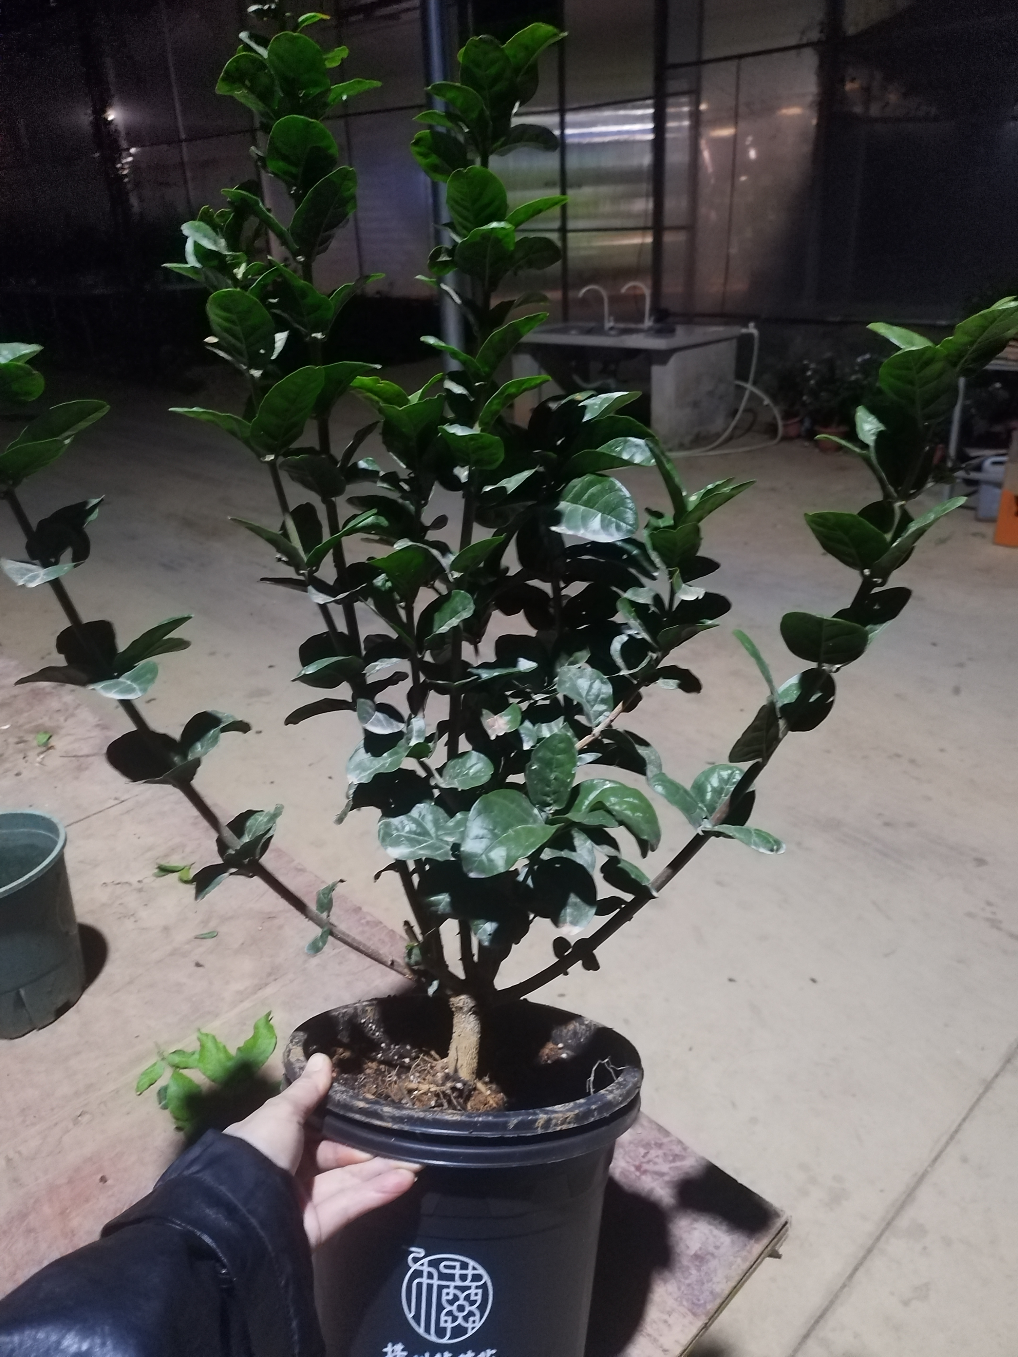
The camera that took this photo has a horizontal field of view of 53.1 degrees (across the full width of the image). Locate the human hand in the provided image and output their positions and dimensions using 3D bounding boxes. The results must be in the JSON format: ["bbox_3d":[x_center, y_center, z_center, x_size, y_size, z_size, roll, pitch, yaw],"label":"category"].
[{"bbox_3d":[-0.122,0.307,0.665,0.125,0.112,0.085,-3,18,-32],"label":"human hand"}]

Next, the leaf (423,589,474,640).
[{"bbox_3d":[-0.037,-0.040,0.630,0.027,0.044,0.014,48,7,30],"label":"leaf"}]

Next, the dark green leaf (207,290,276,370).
[{"bbox_3d":[-0.169,-0.221,0.650,0.042,0.056,0.014,-25,9,-3],"label":"dark green leaf"}]

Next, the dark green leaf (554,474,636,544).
[{"bbox_3d":[0.053,-0.104,0.630,0.054,0.014,0.042,15,59,9],"label":"dark green leaf"}]

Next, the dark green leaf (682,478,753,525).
[{"bbox_3d":[0.139,-0.118,0.680,0.053,0.027,0.011,-28,60,12],"label":"dark green leaf"}]

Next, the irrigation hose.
[{"bbox_3d":[1.546,-2.044,7.160,0.980,0.780,0.420,-24,32,-39],"label":"irrigation hose"}]

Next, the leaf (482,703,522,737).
[{"bbox_3d":[-0.004,0.028,0.670,0.032,0.026,0.016,-6,6,0],"label":"leaf"}]

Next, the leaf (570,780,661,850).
[{"bbox_3d":[0.063,0.081,0.600,0.056,0.022,0.032,21,37,15],"label":"leaf"}]

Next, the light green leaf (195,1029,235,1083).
[{"bbox_3d":[-0.332,0.428,1.155,0.042,0.028,0.062,-11,24,-22],"label":"light green leaf"}]

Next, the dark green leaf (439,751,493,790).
[{"bbox_3d":[-0.026,0.055,0.610,0.036,0.011,0.030,-15,44,12],"label":"dark green leaf"}]

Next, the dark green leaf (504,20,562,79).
[{"bbox_3d":[0.016,-0.472,0.770,0.056,0.036,0.024,-55,18,-9],"label":"dark green leaf"}]

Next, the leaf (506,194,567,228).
[{"bbox_3d":[0.019,-0.349,0.765,0.060,0.018,0.034,-28,12,-6],"label":"leaf"}]

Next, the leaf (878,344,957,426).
[{"bbox_3d":[0.264,-0.190,0.660,0.048,0.058,0.013,-5,34,10],"label":"leaf"}]

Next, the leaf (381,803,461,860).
[{"bbox_3d":[-0.063,0.110,0.730,0.062,0.022,0.046,1,41,-8],"label":"leaf"}]

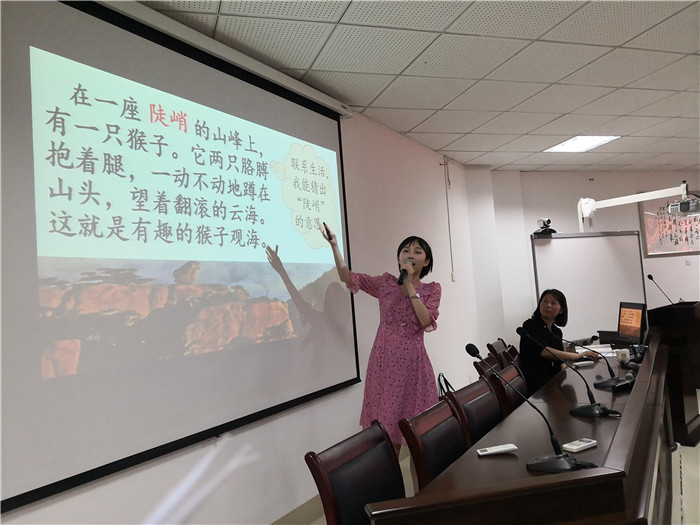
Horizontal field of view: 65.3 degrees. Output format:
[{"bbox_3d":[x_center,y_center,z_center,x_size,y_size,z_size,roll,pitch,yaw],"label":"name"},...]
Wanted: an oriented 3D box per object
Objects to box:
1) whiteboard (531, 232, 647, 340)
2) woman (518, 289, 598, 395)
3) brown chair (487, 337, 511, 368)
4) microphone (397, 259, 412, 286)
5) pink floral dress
[{"bbox_3d":[3.012,0.316,6.747,1.780,1.360,0.060,-3,-3,-23],"label":"whiteboard"},{"bbox_3d":[1.446,0.814,3.622,0.720,1.250,0.500,-7,-4,38],"label":"woman"},{"bbox_3d":[1.395,1.035,4.173,0.520,0.880,0.440,-6,-4,26],"label":"brown chair"},{"bbox_3d":[0.282,0.054,2.805,0.050,0.050,0.220,18,35,9],"label":"microphone"},{"bbox_3d":[0.276,0.524,2.980,0.520,0.960,0.380,-4,-3,-4],"label":"pink floral dress"}]

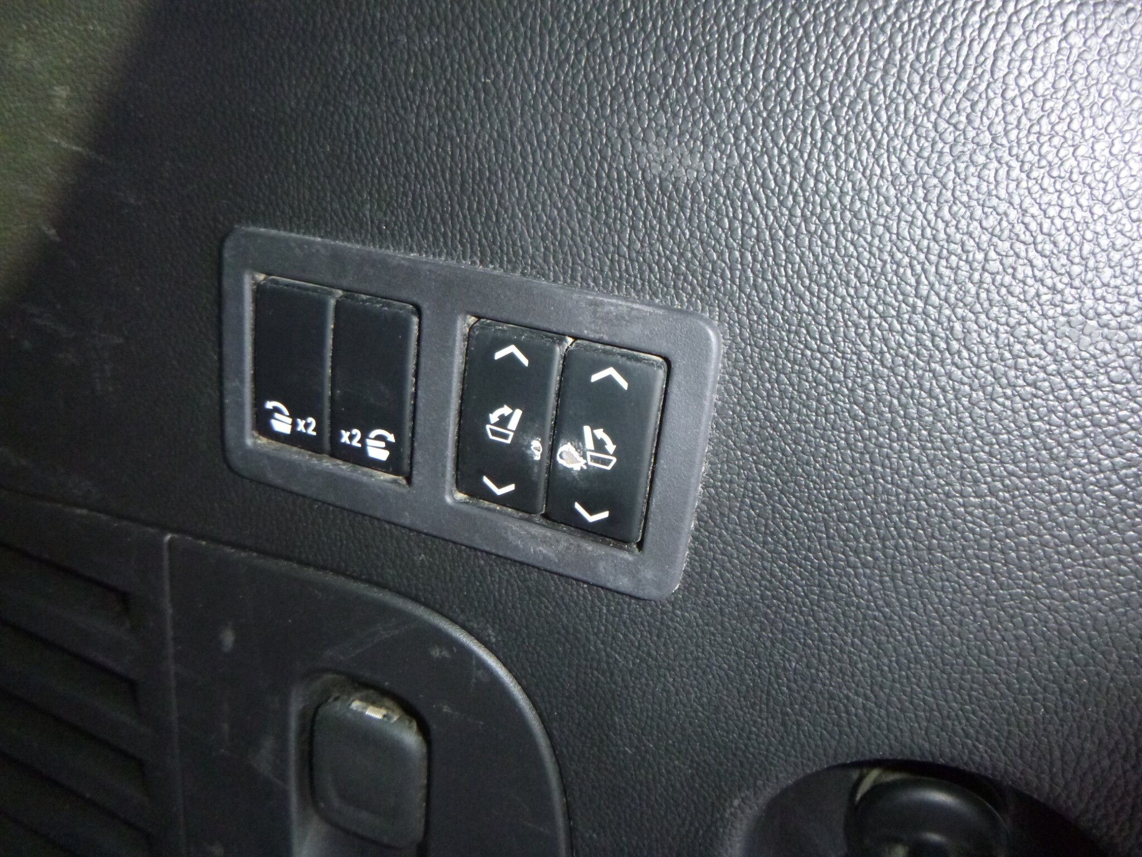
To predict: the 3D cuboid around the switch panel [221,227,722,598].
[{"bbox_3d":[-0.026,-0.005,0.172,0.112,0.058,0.011,14,19,19],"label":"switch panel"}]

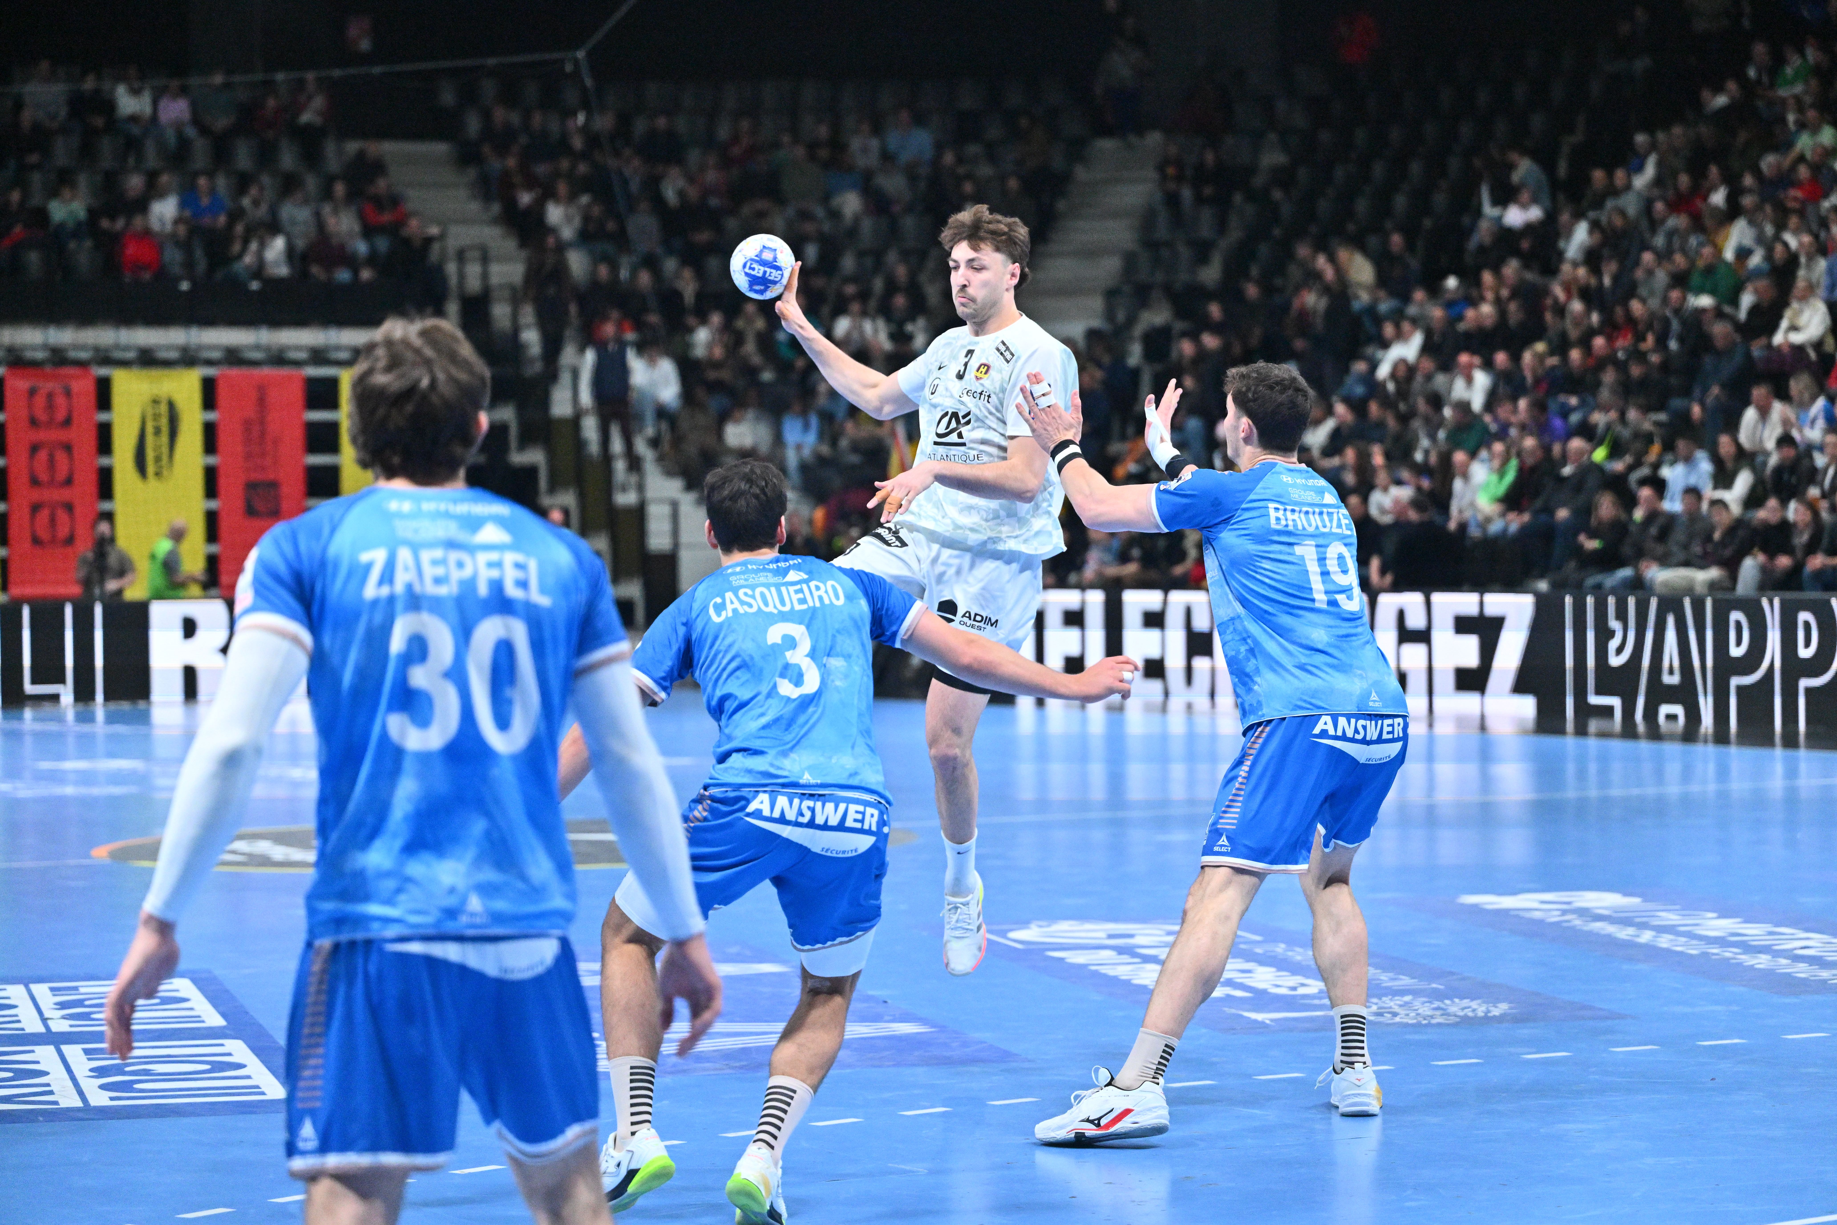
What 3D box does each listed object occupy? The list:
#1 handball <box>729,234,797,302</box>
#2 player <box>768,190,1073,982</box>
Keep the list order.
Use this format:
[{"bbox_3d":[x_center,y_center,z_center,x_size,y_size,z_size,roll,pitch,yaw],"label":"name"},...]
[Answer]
[{"bbox_3d":[-0.444,-0.986,14.120,0.189,0.189,0.189,-1,1,0],"label":"handball"},{"bbox_3d":[0.020,-0.055,14.050,0.760,2.180,0.840,0,1,37],"label":"player"}]

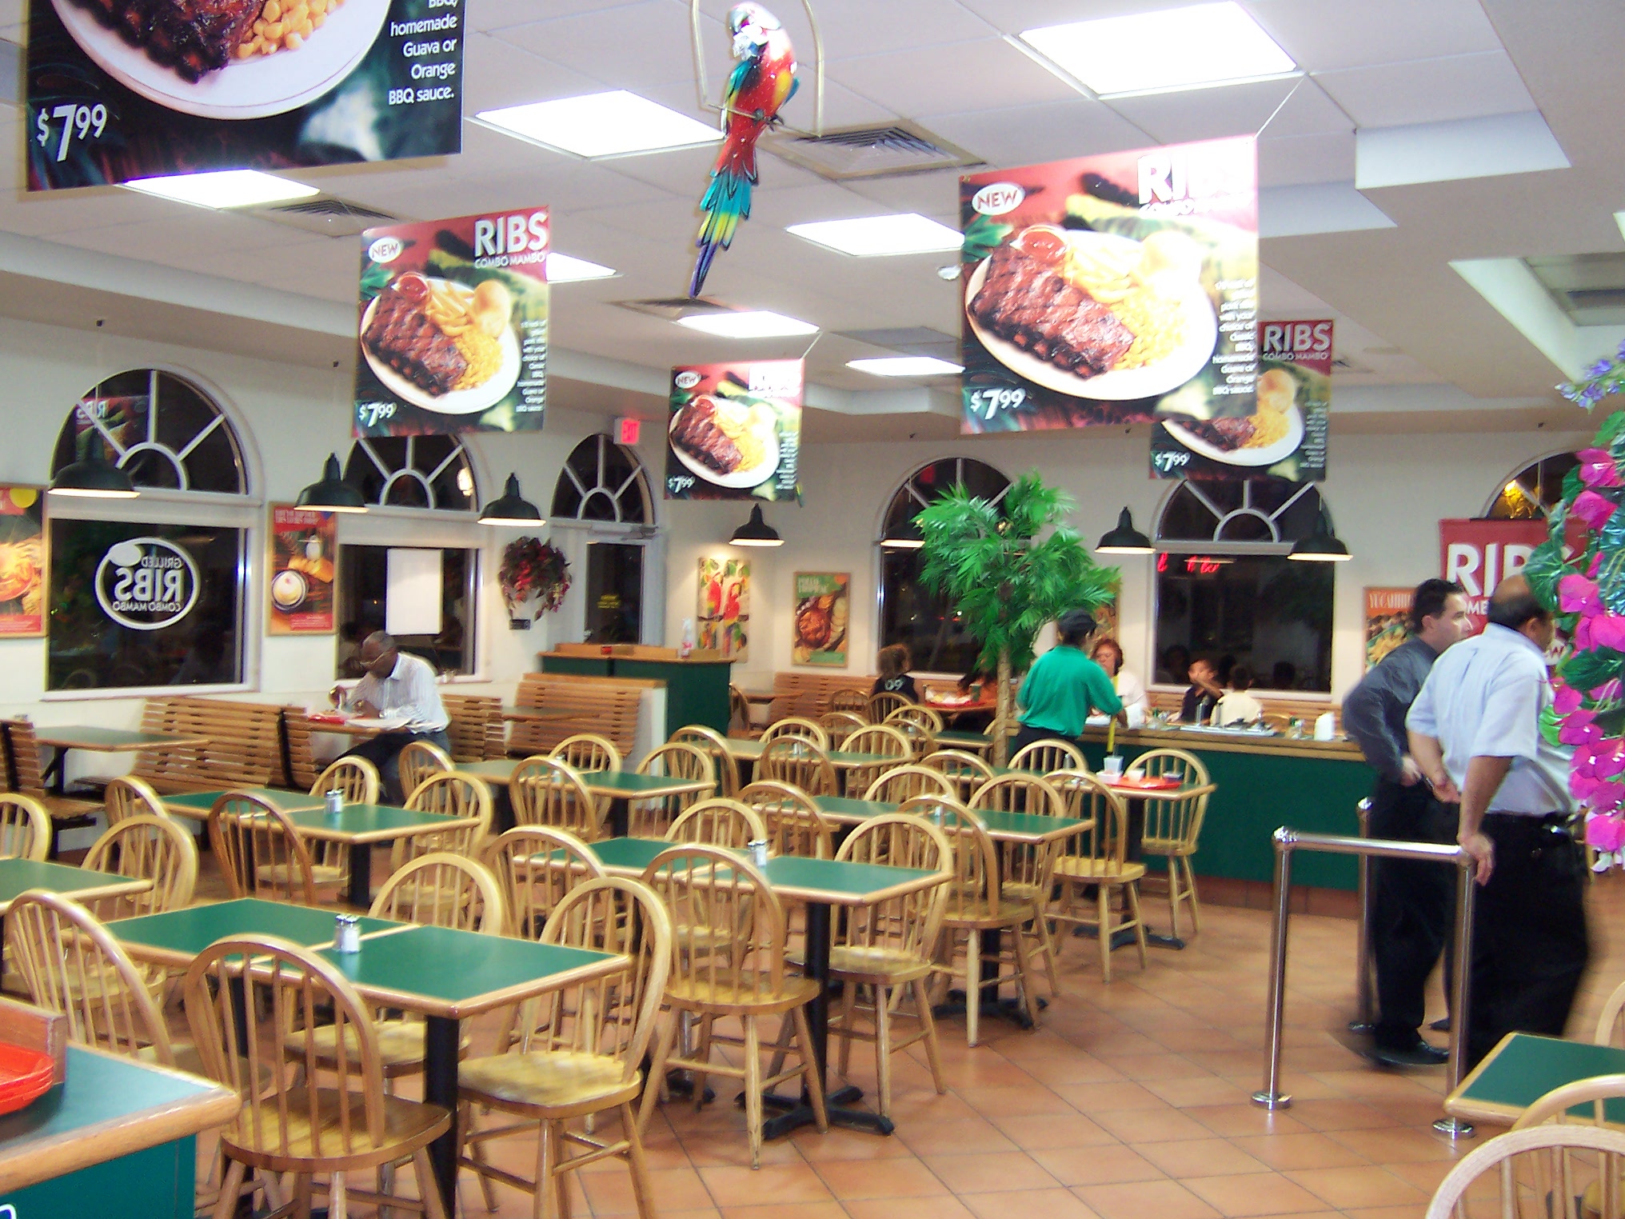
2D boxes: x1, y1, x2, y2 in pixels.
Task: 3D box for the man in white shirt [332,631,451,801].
[{"bbox_3d":[-2.548,0.795,10.254,0.560,1.330,0.800,2,1,25],"label":"man in white shirt"}]

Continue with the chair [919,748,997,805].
[{"bbox_3d":[0.739,1.123,8.248,0.460,0.900,0.500,2,1,34],"label":"chair"}]

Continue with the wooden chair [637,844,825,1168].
[{"bbox_3d":[-0.250,1.133,5.081,0.460,0.900,0.500,2,1,31],"label":"wooden chair"}]

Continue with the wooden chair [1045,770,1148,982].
[{"bbox_3d":[1.204,1.146,7.526,0.460,0.900,0.500,2,1,37],"label":"wooden chair"}]

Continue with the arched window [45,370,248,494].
[{"bbox_3d":[-3.752,-1.019,9.656,0.100,0.718,1.322,2,1,31],"label":"arched window"}]

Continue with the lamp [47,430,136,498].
[{"bbox_3d":[-3.713,-0.744,8.724,0.404,0.320,0.404,2,1,31],"label":"lamp"}]

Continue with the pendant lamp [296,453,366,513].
[{"bbox_3d":[-2.758,-0.729,9.700,0.410,0.345,0.410,2,1,31],"label":"pendant lamp"}]

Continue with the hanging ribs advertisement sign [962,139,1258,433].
[{"bbox_3d":[0.826,-0.920,4.884,0.910,0.775,0.020,2,1,34],"label":"hanging ribs advertisement sign"}]

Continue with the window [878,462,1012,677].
[{"bbox_3d":[1.174,-0.344,14.081,1.410,1.840,0.120,2,1,31],"label":"window"}]

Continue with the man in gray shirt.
[{"bbox_3d":[2.232,0.764,6.359,0.520,1.750,0.490,1,1,-25],"label":"man in gray shirt"}]

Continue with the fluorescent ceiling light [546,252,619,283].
[{"bbox_3d":[-1.288,-1.607,7.898,0.600,0.060,0.600,2,1,31],"label":"fluorescent ceiling light"}]

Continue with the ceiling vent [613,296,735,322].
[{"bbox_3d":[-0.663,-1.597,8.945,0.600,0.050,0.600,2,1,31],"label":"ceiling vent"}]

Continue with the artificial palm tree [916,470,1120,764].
[{"bbox_3d":[1.147,0.389,9.555,1.150,2.360,1.150,2,1,31],"label":"artificial palm tree"}]

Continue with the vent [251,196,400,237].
[{"bbox_3d":[-1.931,-1.591,6.724,0.570,0.070,0.570,2,1,30],"label":"vent"}]

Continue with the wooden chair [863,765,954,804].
[{"bbox_3d":[0.283,1.080,6.973,0.440,0.890,0.470,2,1,30],"label":"wooden chair"}]

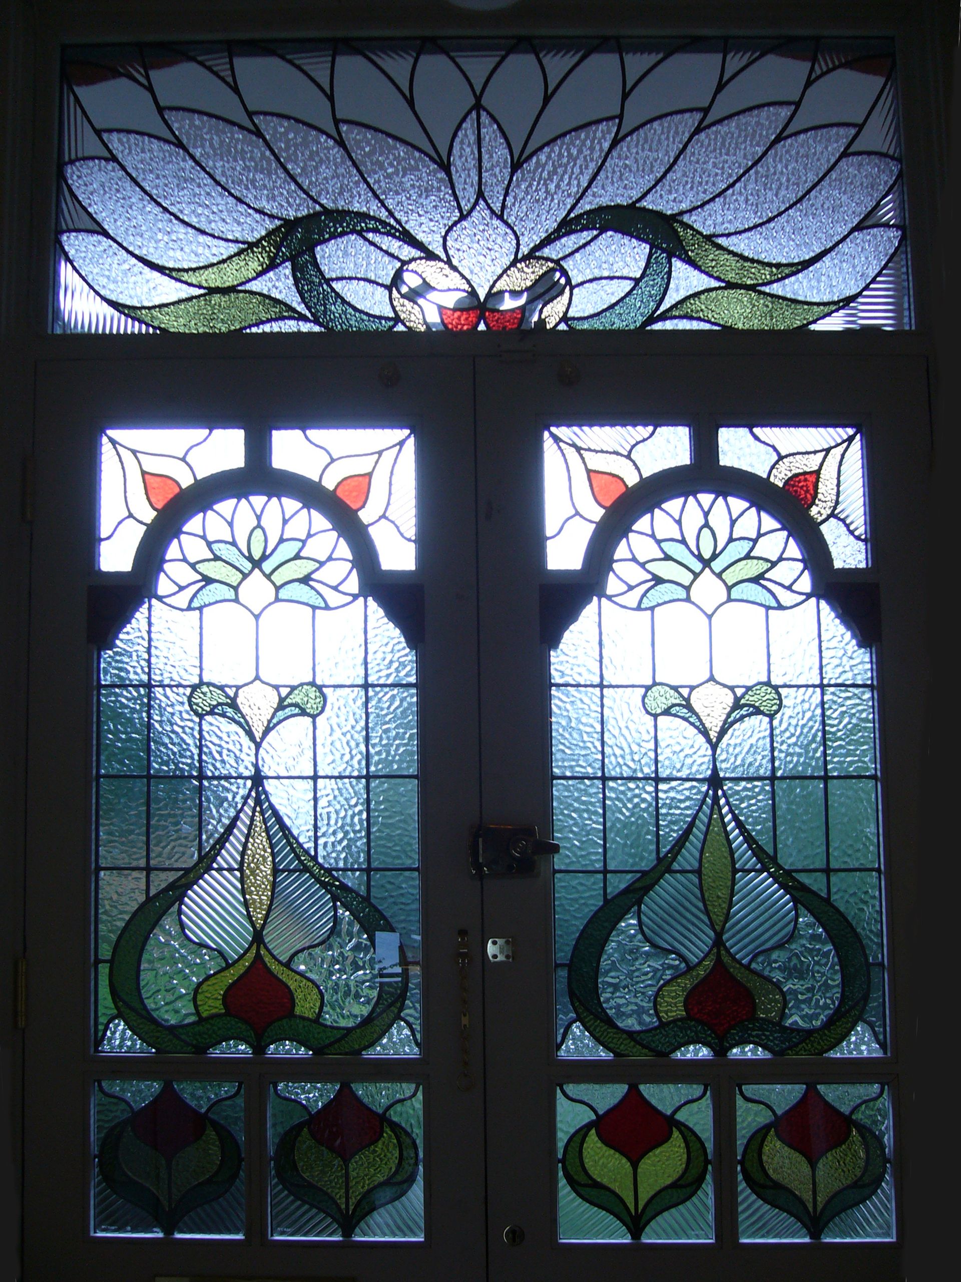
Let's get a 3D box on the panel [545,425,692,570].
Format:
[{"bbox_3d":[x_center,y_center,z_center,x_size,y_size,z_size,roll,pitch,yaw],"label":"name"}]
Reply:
[{"bbox_3d":[0.215,-0.223,2.025,0.230,0.228,0.025,-1,-5,1],"label":"panel"}]

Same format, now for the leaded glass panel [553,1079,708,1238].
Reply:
[{"bbox_3d":[0.232,0.781,1.941,0.234,0.232,0.030,0,-4,1],"label":"leaded glass panel"}]

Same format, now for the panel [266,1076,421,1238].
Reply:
[{"bbox_3d":[-0.202,0.780,1.948,0.234,0.232,0.030,0,-4,1],"label":"panel"}]

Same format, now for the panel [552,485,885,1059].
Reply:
[{"bbox_3d":[0.365,0.197,1.980,0.510,0.864,0.030,0,-4,1],"label":"panel"}]

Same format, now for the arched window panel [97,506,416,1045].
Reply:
[{"bbox_3d":[-0.341,0.199,1.991,0.500,0.861,0.030,0,-4,1],"label":"arched window panel"}]

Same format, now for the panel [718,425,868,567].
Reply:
[{"bbox_3d":[0.485,-0.223,2.009,0.232,0.223,0.030,0,-4,1],"label":"panel"}]

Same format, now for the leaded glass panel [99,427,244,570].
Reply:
[{"bbox_3d":[-0.482,-0.221,2.023,0.229,0.226,0.030,0,-4,1],"label":"leaded glass panel"}]

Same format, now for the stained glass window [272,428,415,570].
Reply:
[{"bbox_3d":[-0.202,-0.209,1.913,0.213,0.213,0.020,0,-5,0],"label":"stained glass window"}]

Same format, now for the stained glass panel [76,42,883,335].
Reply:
[{"bbox_3d":[0.002,-0.721,2.051,1.354,0.476,0.030,0,-4,1],"label":"stained glass panel"}]

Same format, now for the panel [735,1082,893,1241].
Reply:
[{"bbox_3d":[0.500,0.778,1.937,0.234,0.231,0.030,0,-4,1],"label":"panel"}]

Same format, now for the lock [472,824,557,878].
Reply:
[{"bbox_3d":[0.051,0.316,1.952,0.135,0.074,0.050,0,-4,1],"label":"lock"}]

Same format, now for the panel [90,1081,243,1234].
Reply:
[{"bbox_3d":[-0.470,0.780,1.952,0.232,0.229,0.030,0,-4,1],"label":"panel"}]

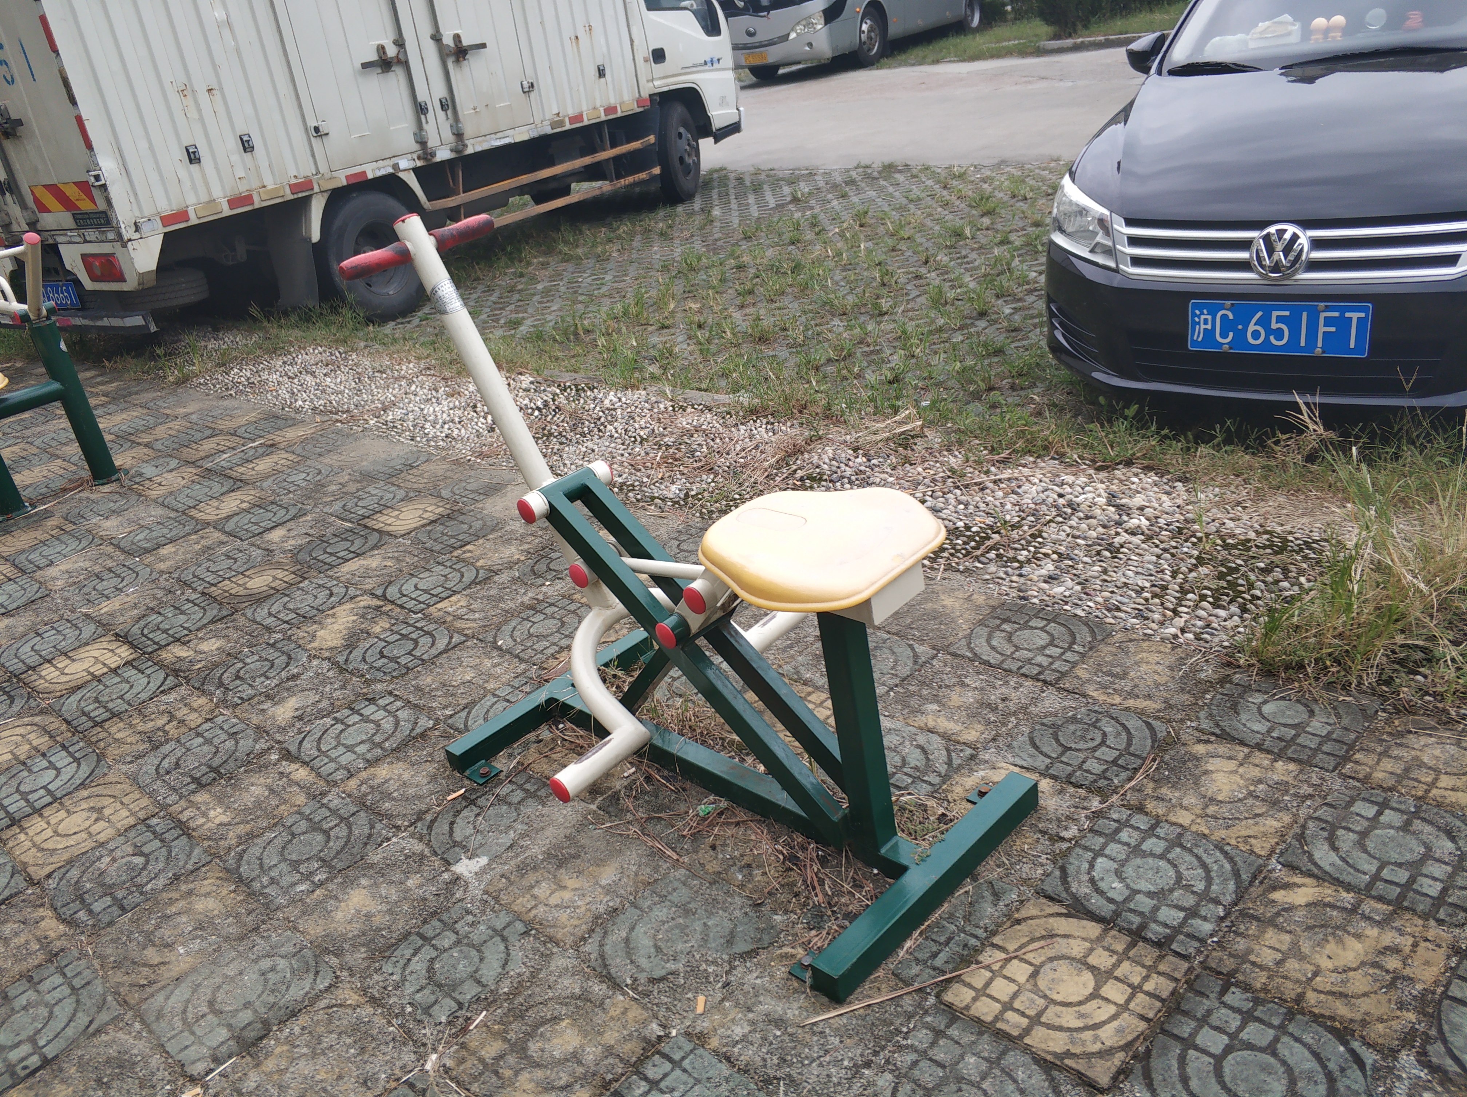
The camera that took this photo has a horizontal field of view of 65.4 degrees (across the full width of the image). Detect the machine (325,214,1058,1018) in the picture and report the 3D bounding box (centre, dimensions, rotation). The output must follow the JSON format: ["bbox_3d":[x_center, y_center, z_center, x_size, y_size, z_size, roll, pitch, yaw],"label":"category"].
[{"bbox_3d":[-0.146,-0.028,2.047,1.175,1.090,0.600,16,35,42],"label":"machine"}]

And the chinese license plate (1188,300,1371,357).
[{"bbox_3d":[1.432,-0.582,3.019,0.440,0.140,0.012,10,31,34],"label":"chinese license plate"}]

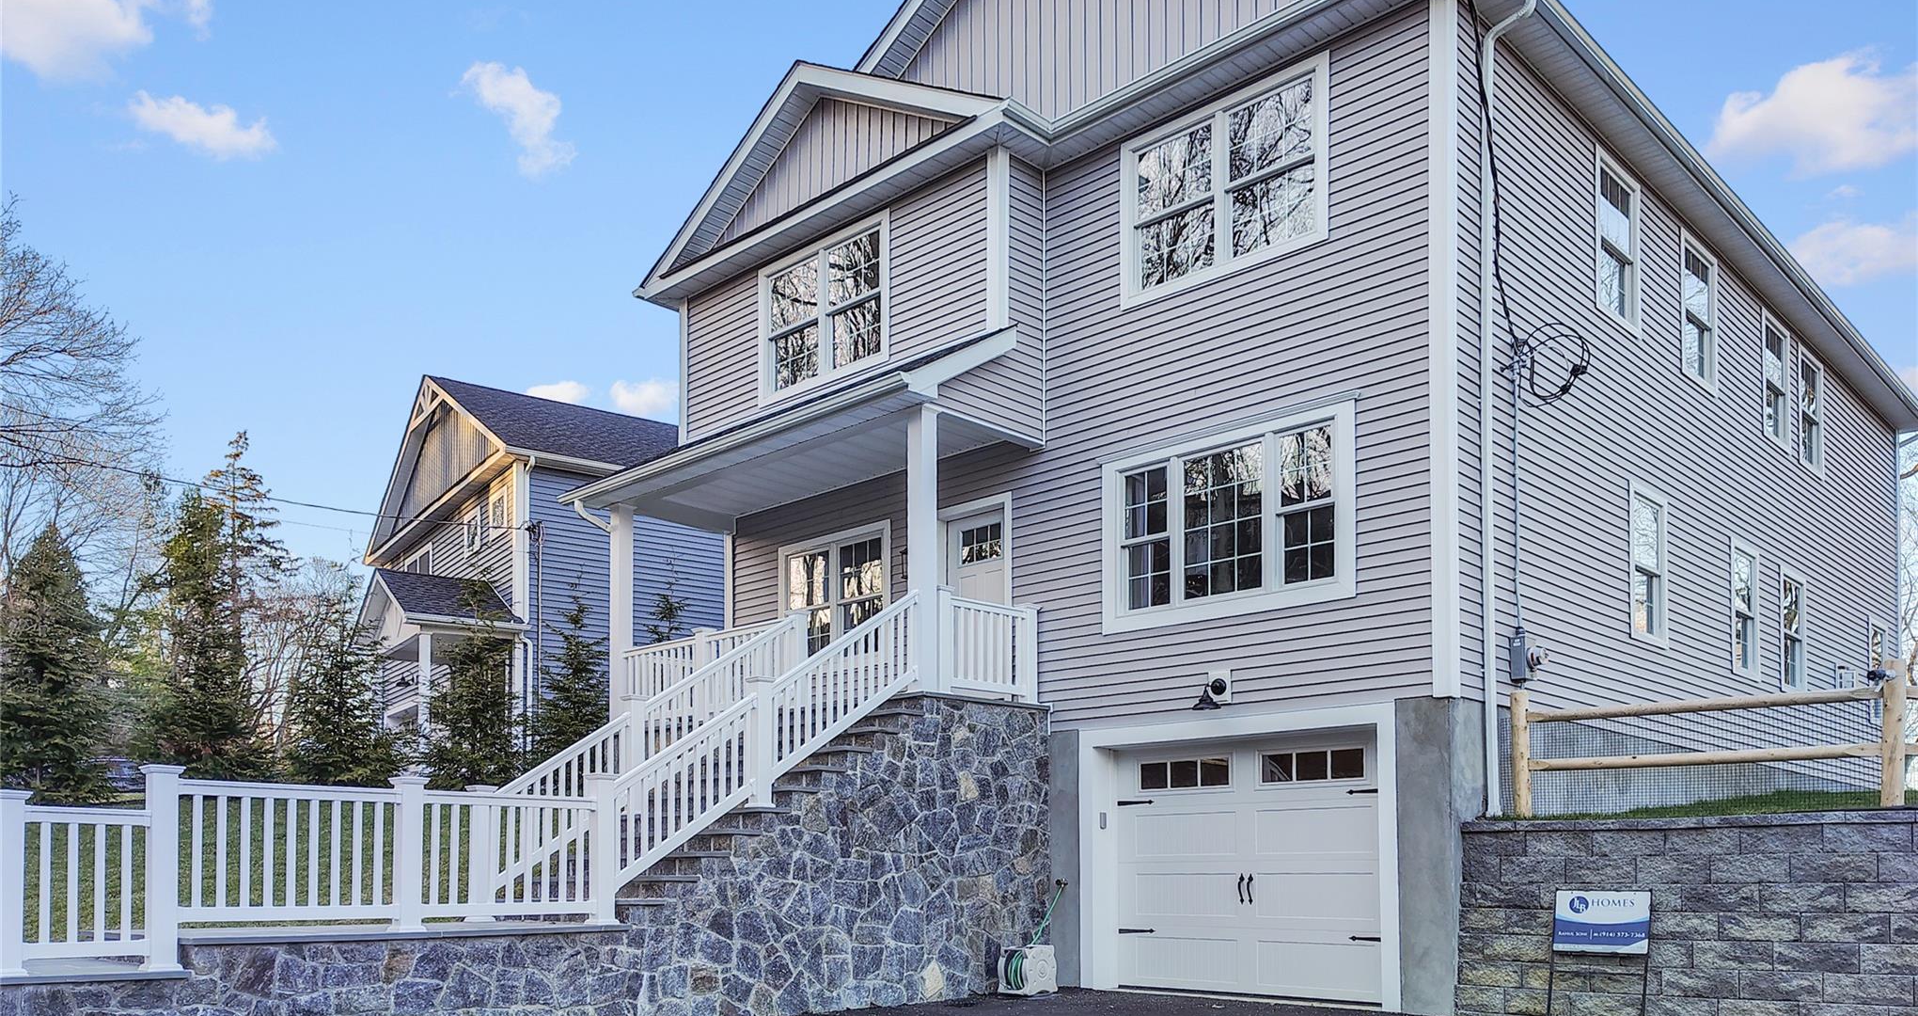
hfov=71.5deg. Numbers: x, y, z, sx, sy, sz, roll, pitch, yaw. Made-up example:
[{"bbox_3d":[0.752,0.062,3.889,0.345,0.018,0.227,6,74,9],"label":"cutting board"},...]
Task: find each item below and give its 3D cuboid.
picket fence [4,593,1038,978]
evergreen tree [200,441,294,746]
[{"bbox_3d":[-2.940,2.050,11.109,2.405,2.872,8.554,-7,-11,43],"label":"picket fence"},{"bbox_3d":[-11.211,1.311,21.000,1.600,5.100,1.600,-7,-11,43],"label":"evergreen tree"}]

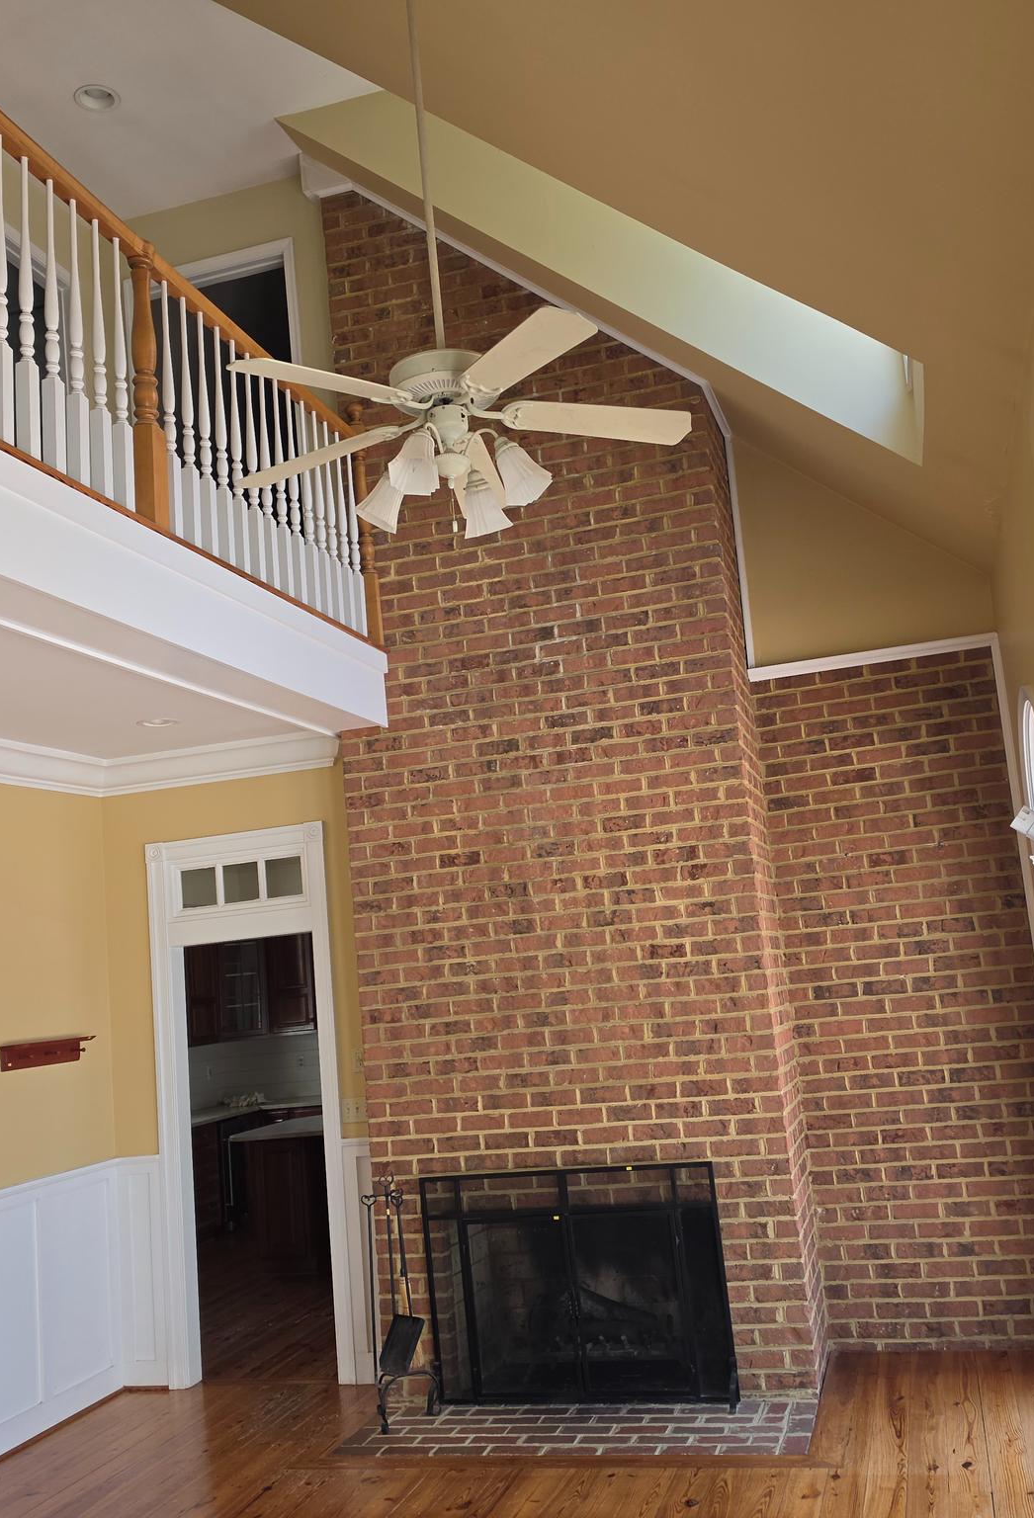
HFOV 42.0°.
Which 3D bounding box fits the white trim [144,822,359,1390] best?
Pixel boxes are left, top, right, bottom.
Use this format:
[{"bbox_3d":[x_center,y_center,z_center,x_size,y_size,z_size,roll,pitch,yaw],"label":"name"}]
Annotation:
[{"bbox_3d":[-1.261,1.624,6.398,0.947,2.549,0.137,-7,-9,15],"label":"white trim"}]

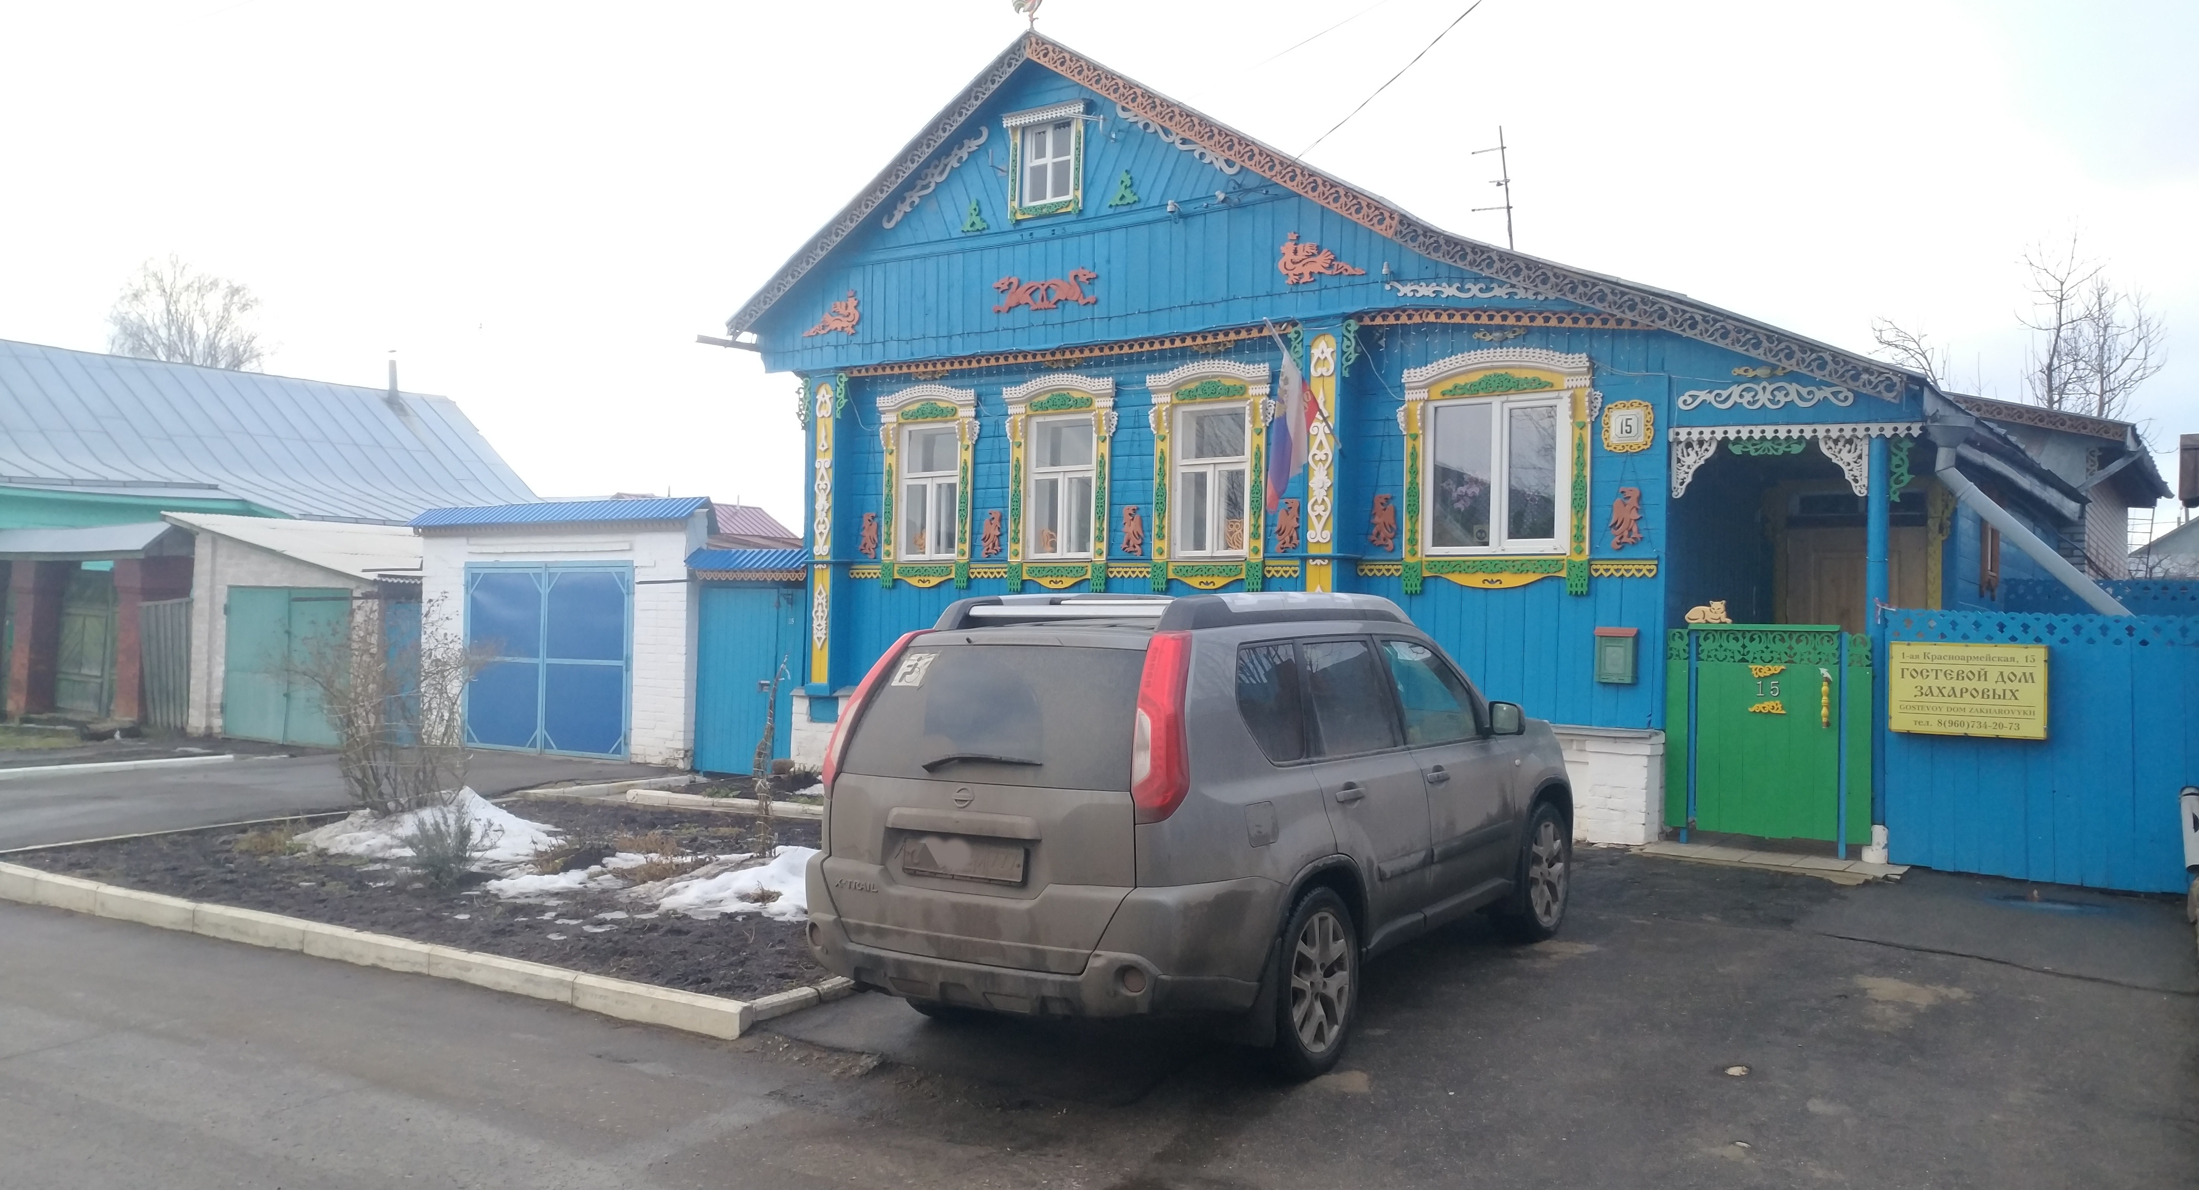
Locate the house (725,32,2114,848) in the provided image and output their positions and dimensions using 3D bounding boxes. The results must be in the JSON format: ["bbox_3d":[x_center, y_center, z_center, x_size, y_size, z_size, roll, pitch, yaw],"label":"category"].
[{"bbox_3d":[3.955,-1.371,17.785,10.244,6.274,11.400,0,-1,35],"label":"house"}]

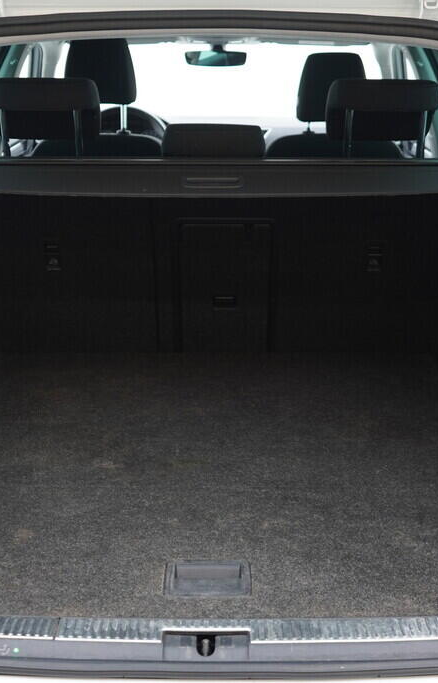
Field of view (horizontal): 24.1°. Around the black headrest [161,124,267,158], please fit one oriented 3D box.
[{"bbox_3d":[-0.012,-0.391,2.225,0.218,0.135,0.110,0,27,0],"label":"black headrest"}]

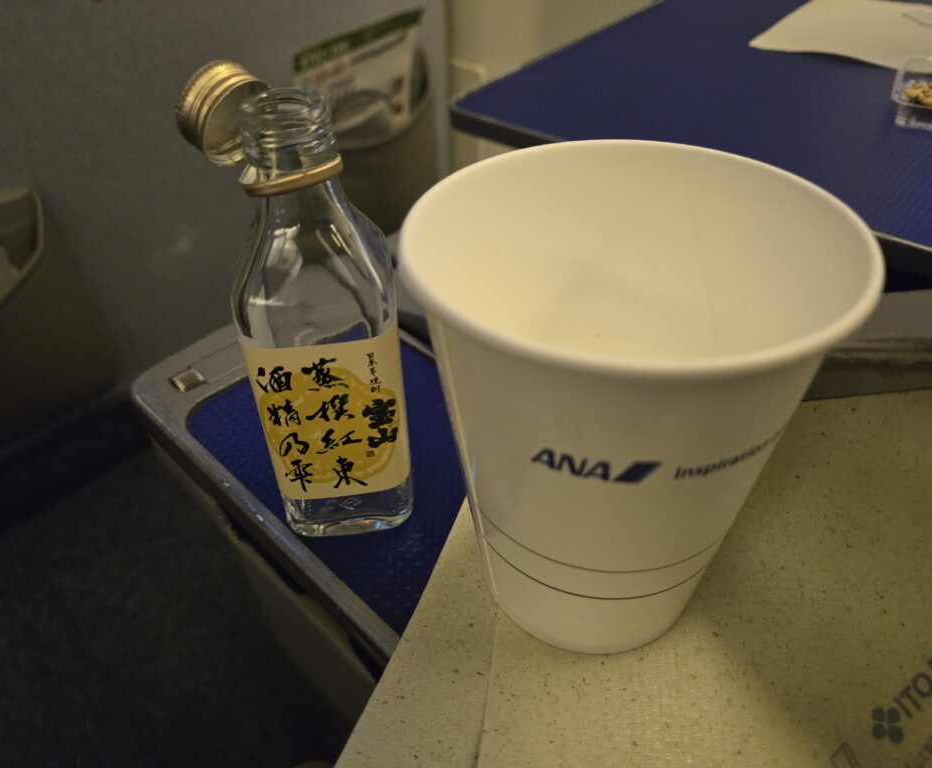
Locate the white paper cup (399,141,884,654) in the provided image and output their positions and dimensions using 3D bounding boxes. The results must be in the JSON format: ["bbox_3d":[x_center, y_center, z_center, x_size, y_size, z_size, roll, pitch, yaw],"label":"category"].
[{"bbox_3d":[0.029,0.009,0.142,0.076,0.092,0.076,-2,40,1],"label":"white paper cup"}]

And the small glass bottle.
[{"bbox_3d":[-0.035,-0.013,0.159,0.037,0.109,0.035,-6,40,-6],"label":"small glass bottle"}]

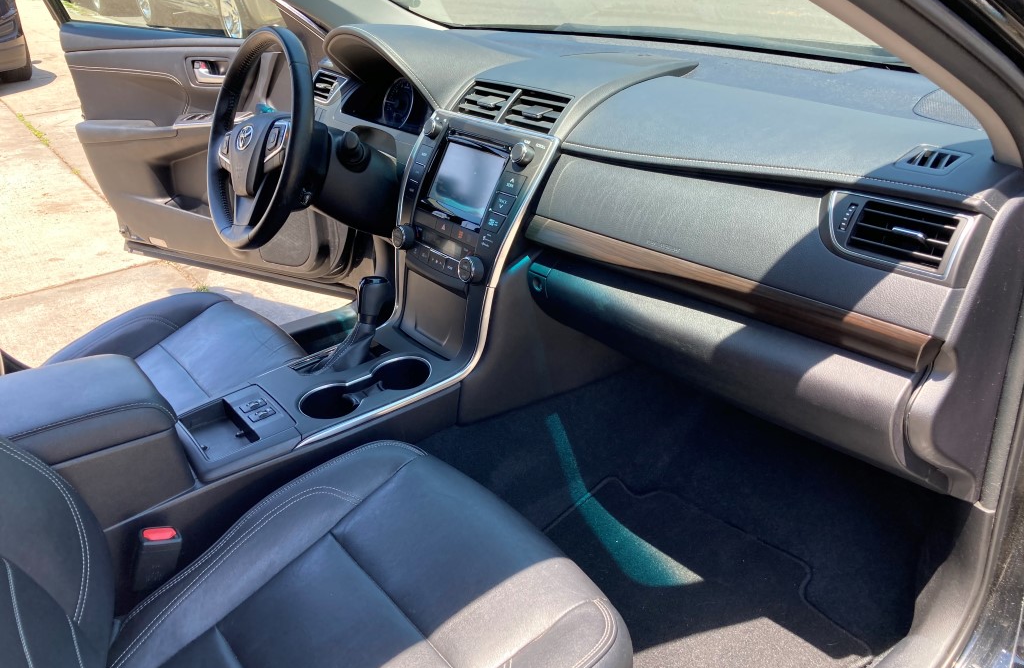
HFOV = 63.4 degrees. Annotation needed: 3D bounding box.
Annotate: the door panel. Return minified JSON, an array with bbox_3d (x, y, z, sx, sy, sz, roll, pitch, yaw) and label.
[{"bbox_3d":[-0.864,-0.482,2.295,1.010,0.670,0.120,12,30,27],"label":"door panel"}]

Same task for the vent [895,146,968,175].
[{"bbox_3d":[0.429,-0.177,0.846,0.075,0.018,0.065,-24,33,-37],"label":"vent"}]

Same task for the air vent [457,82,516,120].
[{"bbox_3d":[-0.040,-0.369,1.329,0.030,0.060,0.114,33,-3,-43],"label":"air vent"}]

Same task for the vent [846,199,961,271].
[{"bbox_3d":[0.390,-0.097,0.825,0.030,0.053,0.100,17,8,-43],"label":"vent"}]

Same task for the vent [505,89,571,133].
[{"bbox_3d":[0.035,-0.328,1.238,0.030,0.060,0.114,33,-3,-43],"label":"vent"}]

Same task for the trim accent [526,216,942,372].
[{"bbox_3d":[0.210,-0.064,0.980,0.040,0.039,0.562,-6,22,-42],"label":"trim accent"}]

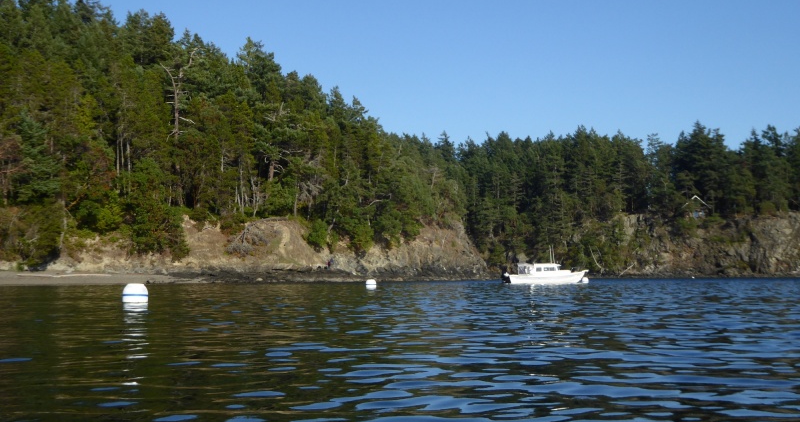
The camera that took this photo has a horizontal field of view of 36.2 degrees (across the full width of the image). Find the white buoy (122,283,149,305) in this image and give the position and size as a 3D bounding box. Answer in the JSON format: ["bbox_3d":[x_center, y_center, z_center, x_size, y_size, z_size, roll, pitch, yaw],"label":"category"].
[{"bbox_3d":[-6.686,2.116,31.000,0.640,0.550,0.640,0,-3,0],"label":"white buoy"}]

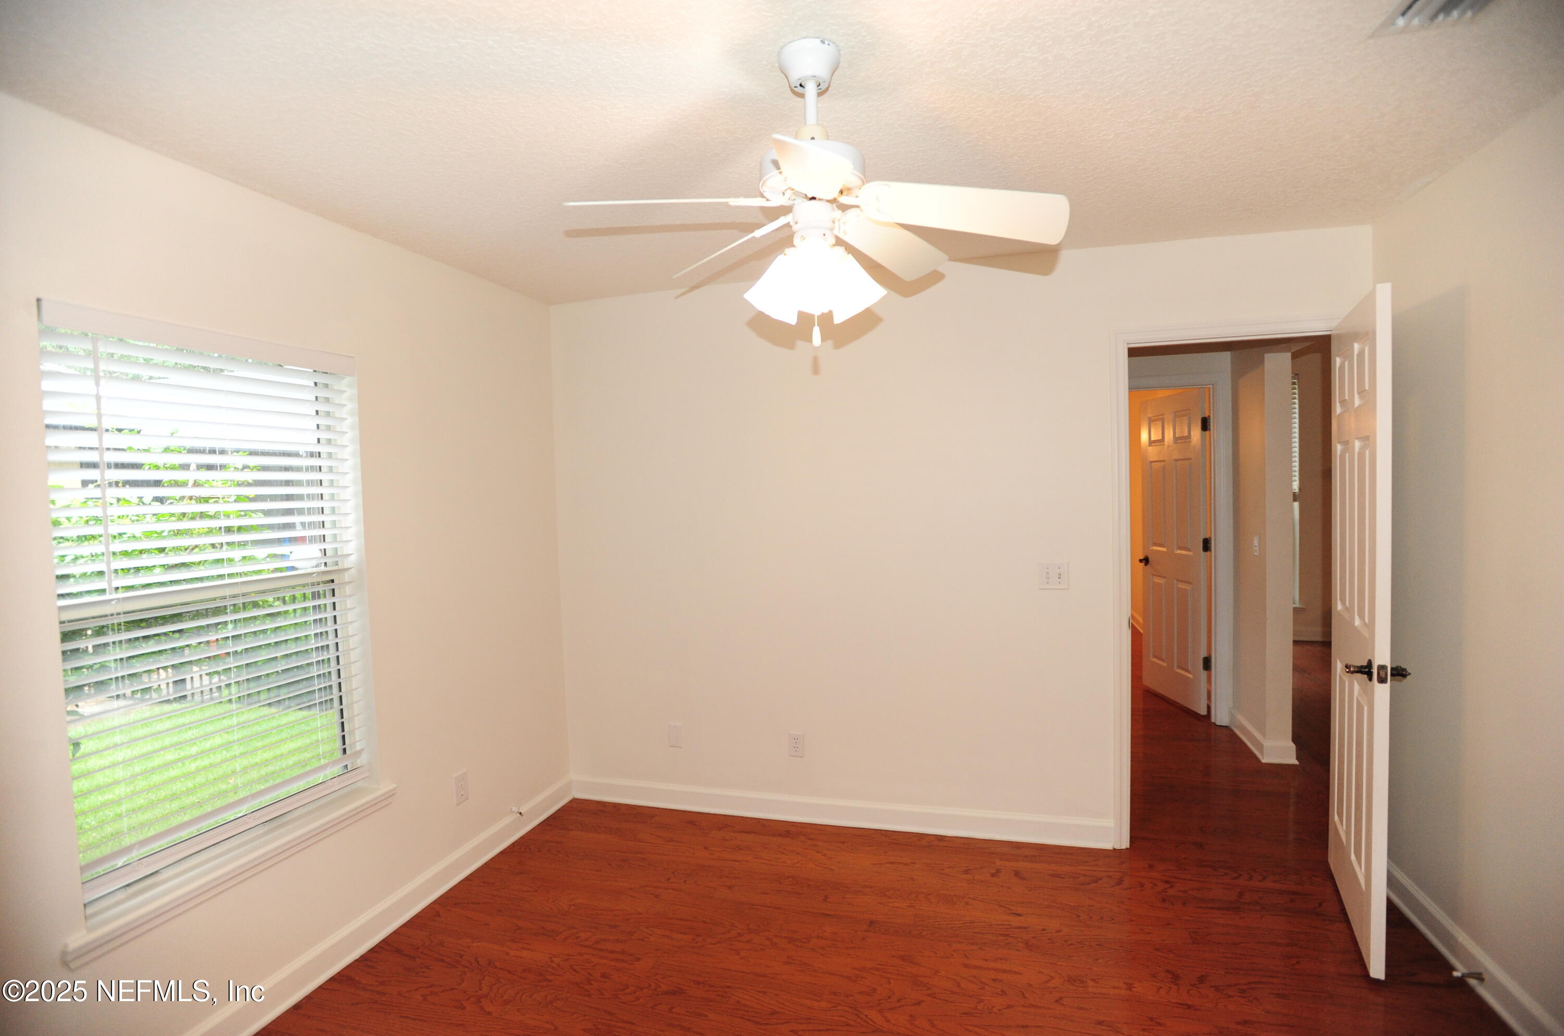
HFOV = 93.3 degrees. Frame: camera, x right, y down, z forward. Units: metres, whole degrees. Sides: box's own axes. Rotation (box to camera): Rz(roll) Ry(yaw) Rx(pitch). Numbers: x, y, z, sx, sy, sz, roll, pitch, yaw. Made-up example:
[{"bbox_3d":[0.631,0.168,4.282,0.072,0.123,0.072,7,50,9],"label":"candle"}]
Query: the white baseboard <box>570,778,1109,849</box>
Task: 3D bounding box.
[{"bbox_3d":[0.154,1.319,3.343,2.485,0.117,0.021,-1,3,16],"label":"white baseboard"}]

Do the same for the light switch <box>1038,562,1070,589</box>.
[{"bbox_3d":[1.115,0.238,3.021,0.116,0.114,0.016,-1,3,16],"label":"light switch"}]

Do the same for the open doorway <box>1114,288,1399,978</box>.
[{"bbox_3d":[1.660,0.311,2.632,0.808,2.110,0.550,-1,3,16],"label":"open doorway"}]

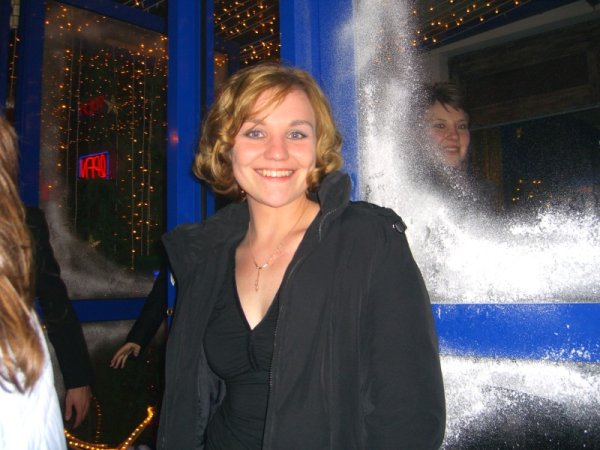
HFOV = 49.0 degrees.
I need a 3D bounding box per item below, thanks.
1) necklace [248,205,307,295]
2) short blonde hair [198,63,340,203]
[{"bbox_3d":[-0.041,0.034,1.115,0.120,0.150,0.120,-1,-4,18],"label":"necklace"},{"bbox_3d":[-0.053,-0.160,1.135,0.240,0.232,0.230,1,2,-7],"label":"short blonde hair"}]

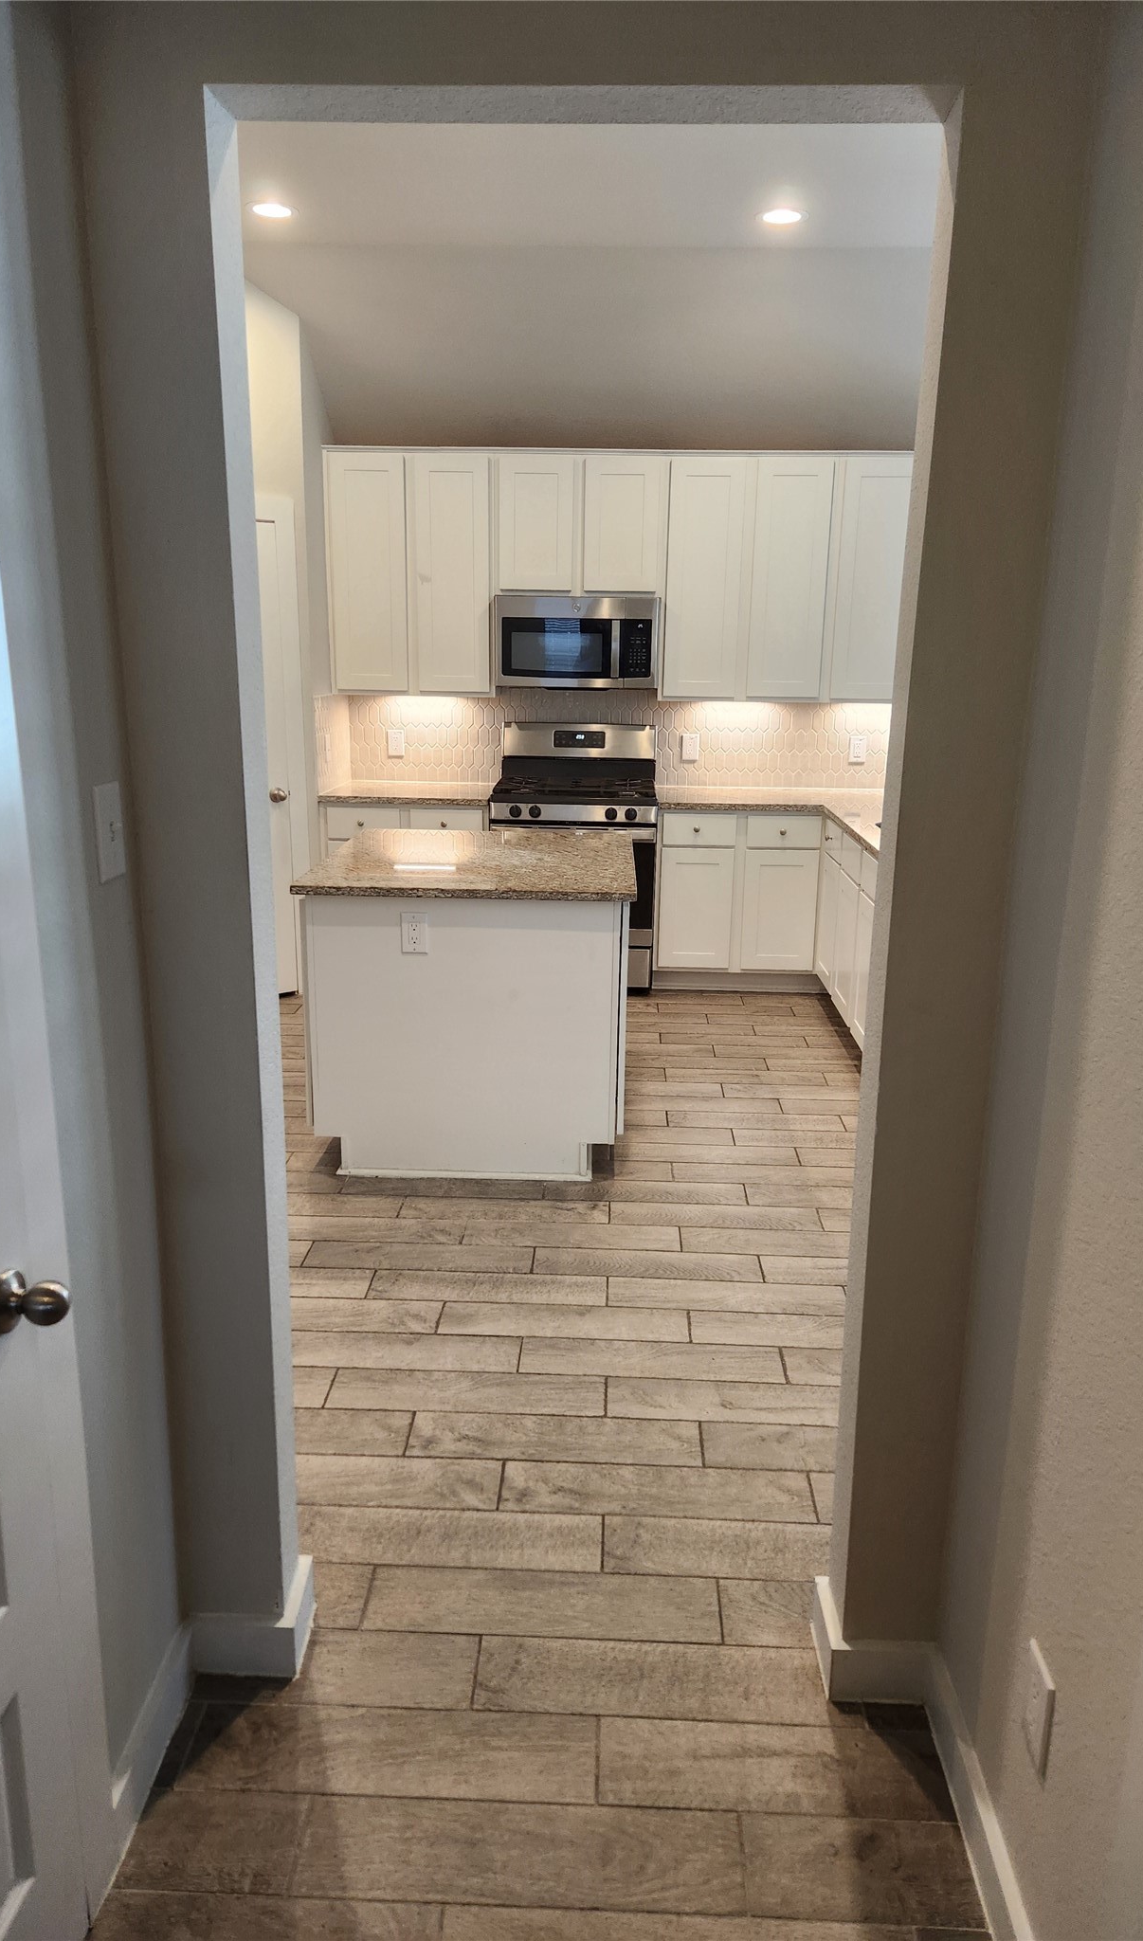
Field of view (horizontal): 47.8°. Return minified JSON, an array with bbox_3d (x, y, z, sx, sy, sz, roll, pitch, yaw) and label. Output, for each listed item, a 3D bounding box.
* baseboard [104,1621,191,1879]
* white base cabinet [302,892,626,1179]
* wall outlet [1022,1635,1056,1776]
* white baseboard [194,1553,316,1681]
[{"bbox_3d":[-0.622,1.143,1.919,0.015,0.093,0.360,1,15,2],"label":"baseboard"},{"bbox_3d":[-0.299,0.080,4.385,0.967,0.878,1.102,1,14,2],"label":"white base cabinet"},{"bbox_3d":[0.559,0.887,1.550,0.006,0.120,0.075,1,14,2],"label":"wall outlet"},{"bbox_3d":[-0.513,1.053,2.108,0.161,0.097,0.160,1,14,2],"label":"white baseboard"}]

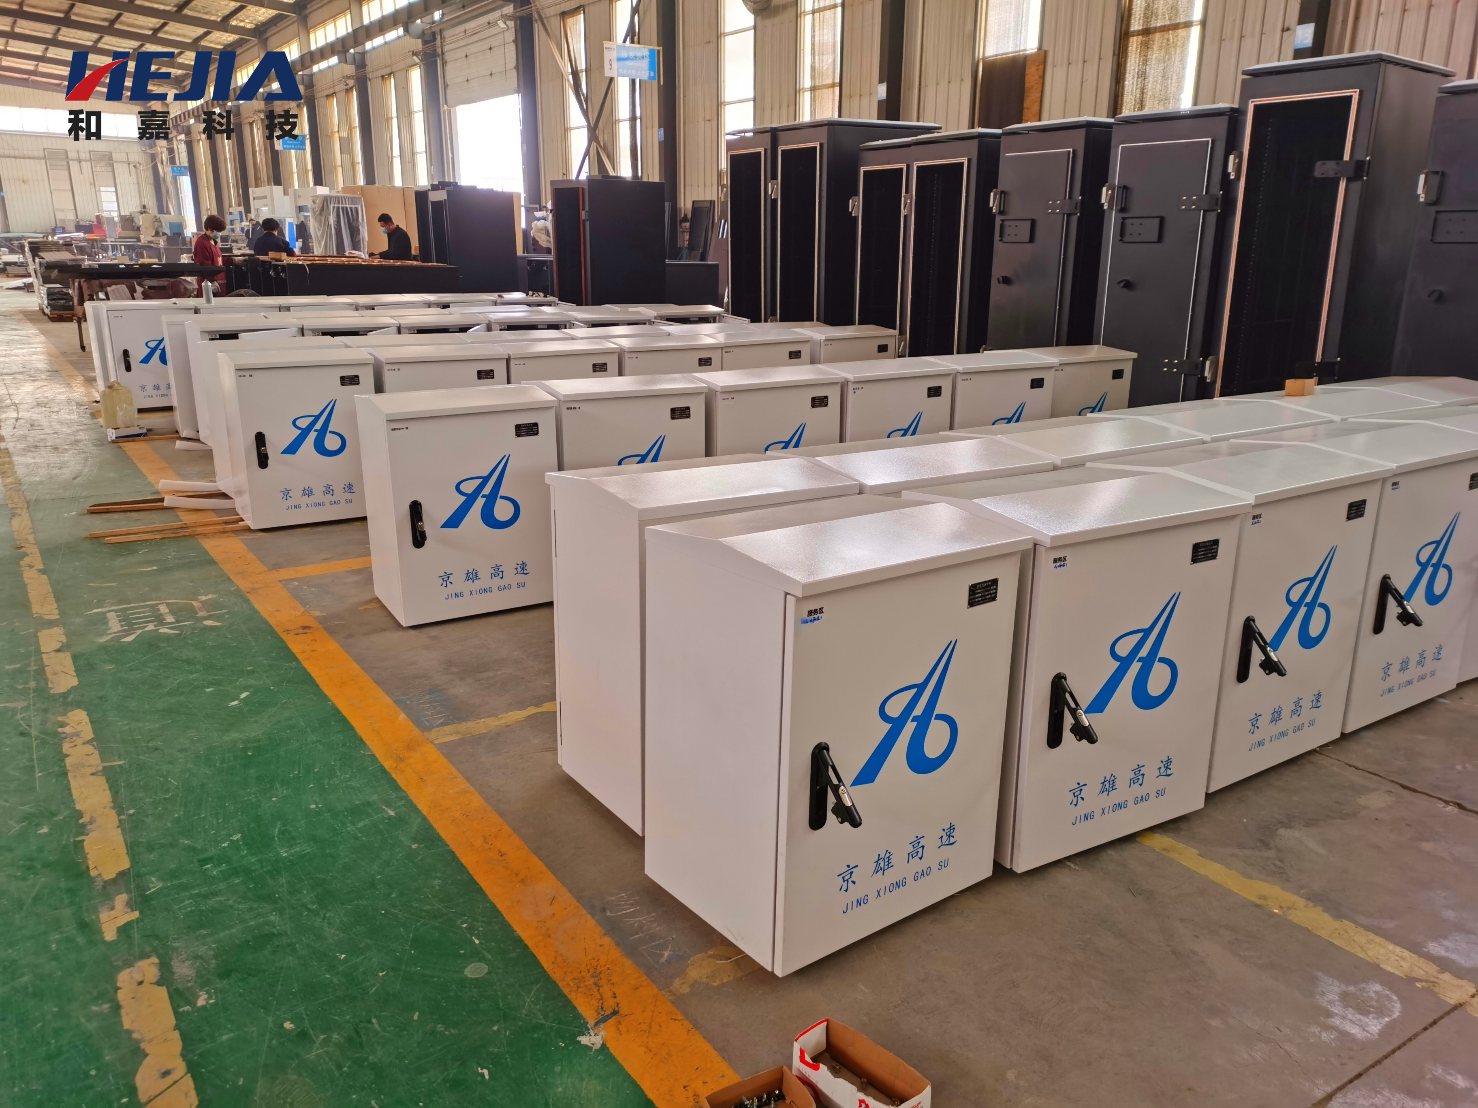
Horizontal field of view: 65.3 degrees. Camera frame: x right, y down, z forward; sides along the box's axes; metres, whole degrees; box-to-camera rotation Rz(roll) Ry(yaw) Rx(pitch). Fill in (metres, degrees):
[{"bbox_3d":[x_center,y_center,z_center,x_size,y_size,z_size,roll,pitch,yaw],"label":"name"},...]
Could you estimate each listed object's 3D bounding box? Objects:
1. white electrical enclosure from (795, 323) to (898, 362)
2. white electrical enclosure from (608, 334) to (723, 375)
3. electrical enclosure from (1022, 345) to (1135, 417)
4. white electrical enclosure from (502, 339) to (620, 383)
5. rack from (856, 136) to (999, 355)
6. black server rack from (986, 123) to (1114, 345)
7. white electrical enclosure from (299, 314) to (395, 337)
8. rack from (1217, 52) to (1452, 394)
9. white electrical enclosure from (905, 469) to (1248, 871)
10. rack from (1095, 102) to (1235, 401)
[{"bbox_3d":[0.620,-1.062,7.468,0.620,0.820,0.498,-10,19,-33],"label":"white electrical enclosure"},{"bbox_3d":[-0.498,-0.840,6.700,0.623,0.813,0.507,-9,18,-31],"label":"white electrical enclosure"},{"bbox_3d":[1.740,-0.722,6.348,0.623,0.813,0.507,-9,18,-30],"label":"electrical enclosure"},{"bbox_3d":[-0.987,-0.726,6.117,0.604,0.784,0.465,-9,18,-31],"label":"white electrical enclosure"},{"bbox_3d":[1.574,-1.995,8.601,0.800,2.027,1.420,-8,18,-27],"label":"rack"},{"bbox_3d":[2.356,-1.895,8.057,0.920,2.031,0.715,-10,19,-33],"label":"black server rack"},{"bbox_3d":[-2.711,-1.209,7.965,0.623,0.813,0.507,-9,18,-32],"label":"white electrical enclosure"},{"bbox_3d":[3.302,-1.554,6.535,0.925,2.203,0.720,-12,20,-37],"label":"rack"},{"bbox_3d":[0.790,0.235,2.825,0.621,0.819,0.506,-8,17,-28],"label":"white electrical enclosure"},{"bbox_3d":[2.685,-1.510,6.859,0.800,2.080,0.790,-9,18,-31],"label":"rack"}]

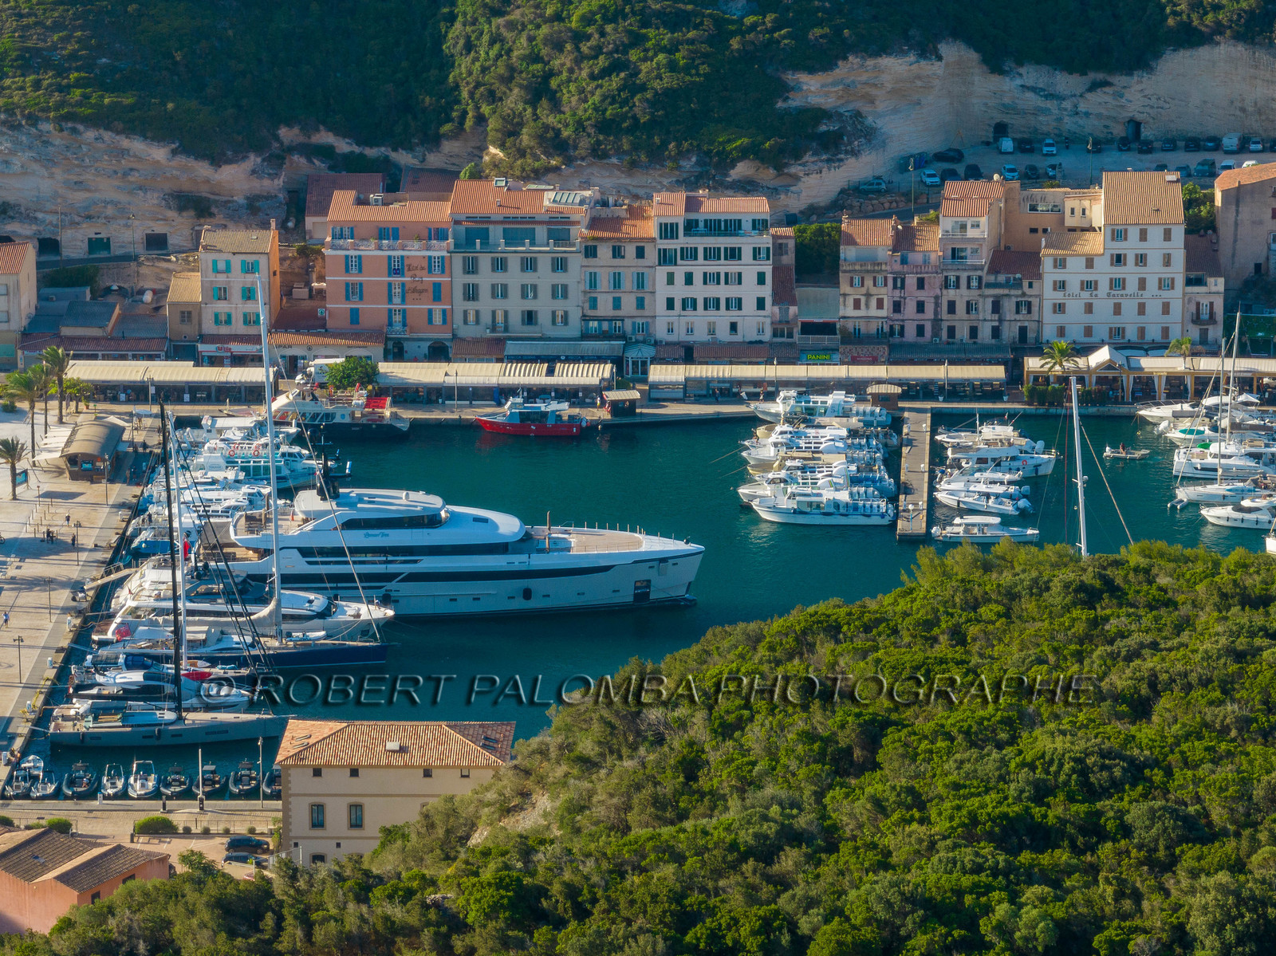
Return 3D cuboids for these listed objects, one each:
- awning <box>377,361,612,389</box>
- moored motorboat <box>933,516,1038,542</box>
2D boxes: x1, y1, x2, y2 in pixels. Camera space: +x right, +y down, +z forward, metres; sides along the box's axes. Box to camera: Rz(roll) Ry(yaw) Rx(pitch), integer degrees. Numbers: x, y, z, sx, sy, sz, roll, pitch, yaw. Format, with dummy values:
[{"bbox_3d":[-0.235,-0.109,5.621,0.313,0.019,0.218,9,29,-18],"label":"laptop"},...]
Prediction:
[{"bbox_3d":[-16.410,-11.960,687.800,27.210,1.400,6.000,1,18,3],"label":"awning"},{"bbox_3d":[38.650,5.590,657.860,12.000,2.700,3.600,0,17,0],"label":"moored motorboat"}]

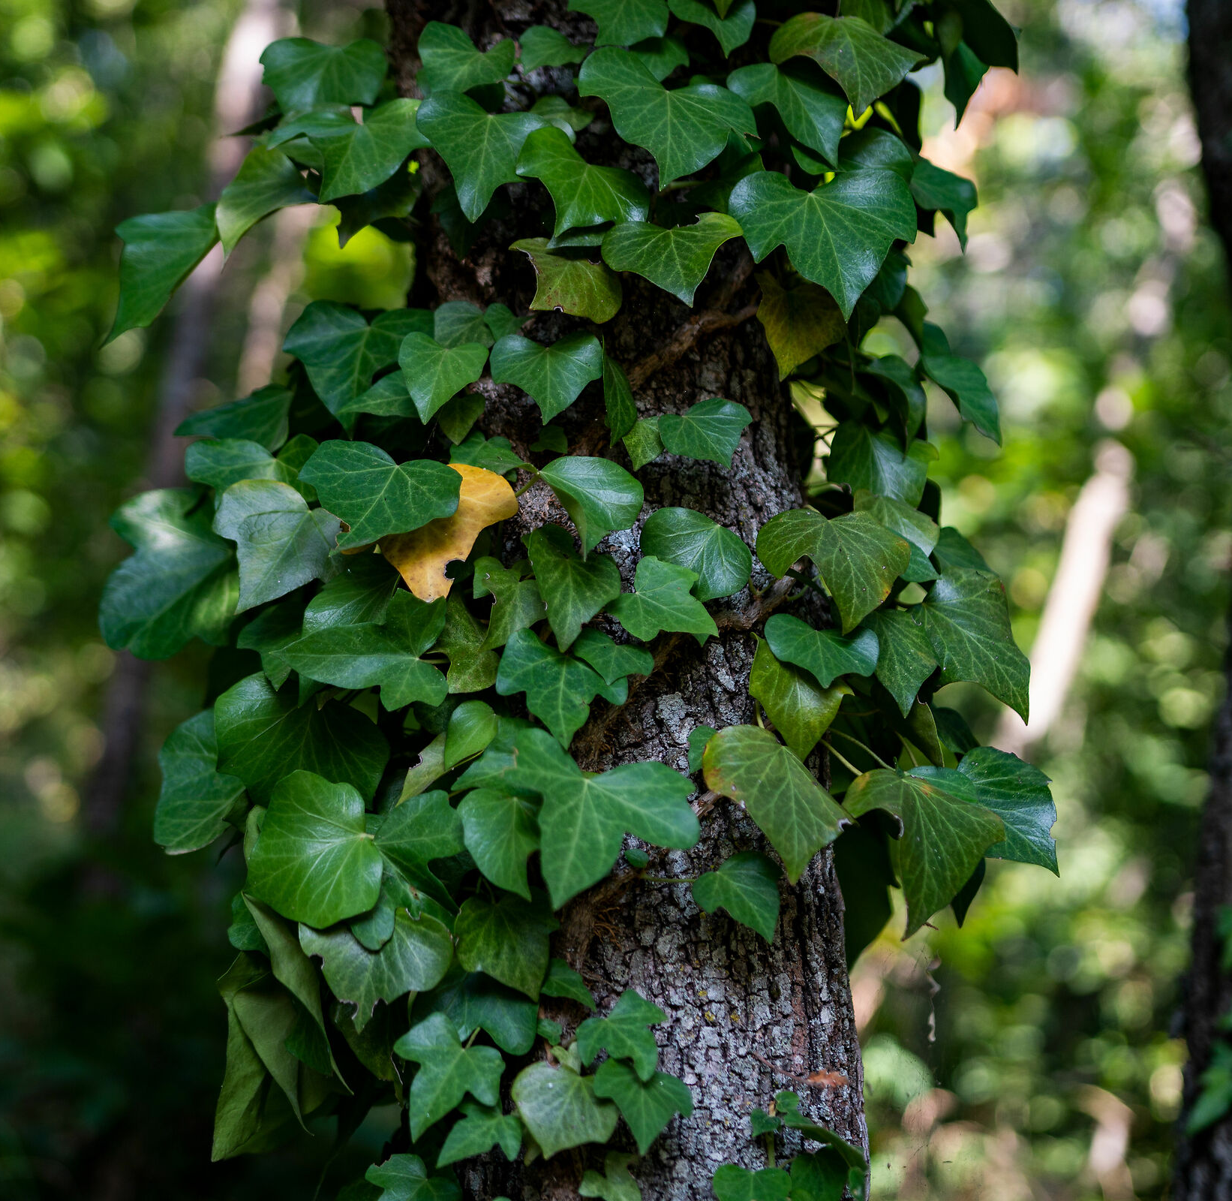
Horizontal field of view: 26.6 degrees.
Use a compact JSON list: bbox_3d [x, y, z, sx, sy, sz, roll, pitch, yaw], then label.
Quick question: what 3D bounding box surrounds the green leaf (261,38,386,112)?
[{"bbox_3d":[-0.144,-0.255,1.275,0.062,0.048,0.020,3,-23,11],"label":"green leaf"}]

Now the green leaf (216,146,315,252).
[{"bbox_3d":[-0.169,-0.193,1.260,0.048,0.062,0.024,37,-5,34],"label":"green leaf"}]

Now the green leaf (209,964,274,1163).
[{"bbox_3d":[-0.154,0.192,1.090,0.032,0.087,0.035,3,-4,31],"label":"green leaf"}]

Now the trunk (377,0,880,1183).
[{"bbox_3d":[0.006,0.001,1.410,0.212,0.660,0.212,-4,-1,0],"label":"trunk"}]

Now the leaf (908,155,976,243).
[{"bbox_3d":[0.153,-0.188,1.220,0.037,0.041,0.016,26,-31,-19],"label":"leaf"}]

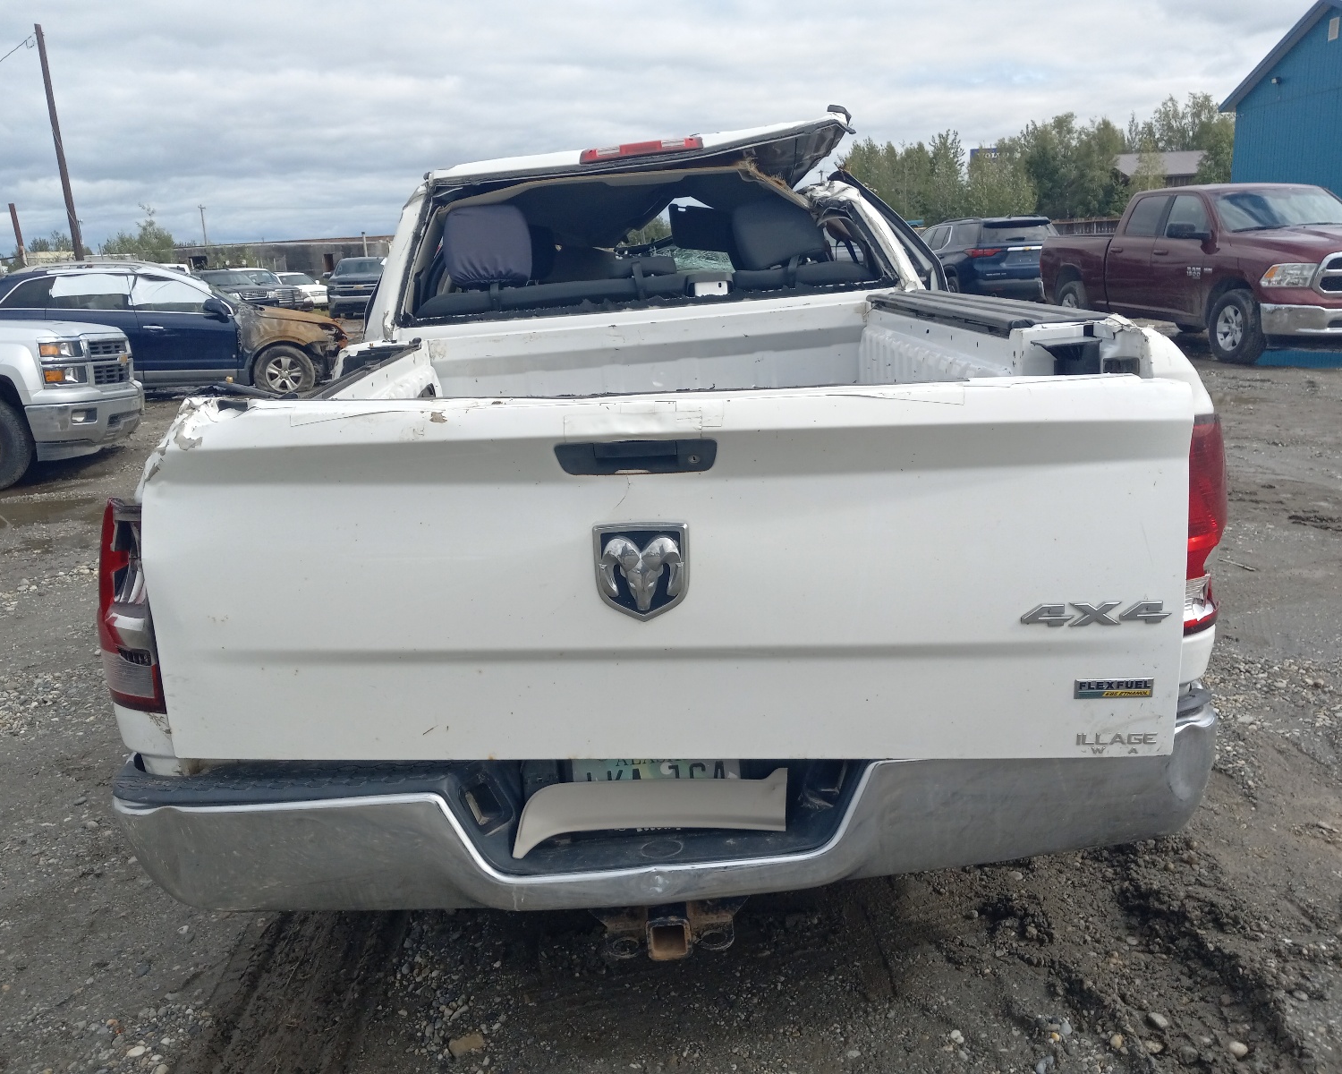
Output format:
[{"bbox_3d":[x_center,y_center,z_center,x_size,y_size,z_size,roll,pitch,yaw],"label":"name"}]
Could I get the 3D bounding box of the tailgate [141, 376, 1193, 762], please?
[{"bbox_3d":[-0.039,0.061,1.794,1.600,0.588,0.100,-1,13,6],"label":"tailgate"}]

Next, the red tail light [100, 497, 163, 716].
[{"bbox_3d":[-0.916,0.114,1.925,0.150,0.395,0.160,-4,14,-2],"label":"red tail light"}]

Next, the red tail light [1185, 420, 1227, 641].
[{"bbox_3d":[0.925,-0.024,1.995,0.150,0.405,0.160,-4,14,-2],"label":"red tail light"}]

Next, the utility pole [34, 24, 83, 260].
[{"bbox_3d":[-15.661,-9.006,28.950,0.260,7.880,0.260,-10,16,-26],"label":"utility pole"}]

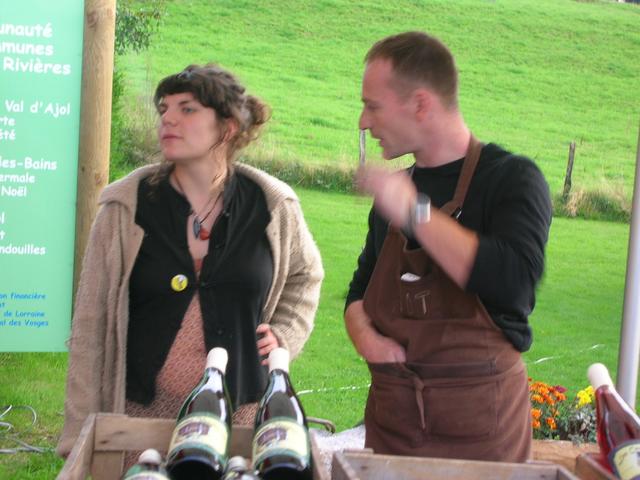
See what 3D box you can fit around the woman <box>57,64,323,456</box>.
[{"bbox_3d":[-0.316,0.443,3.191,0.580,1.680,0.360,3,6,0],"label":"woman"}]

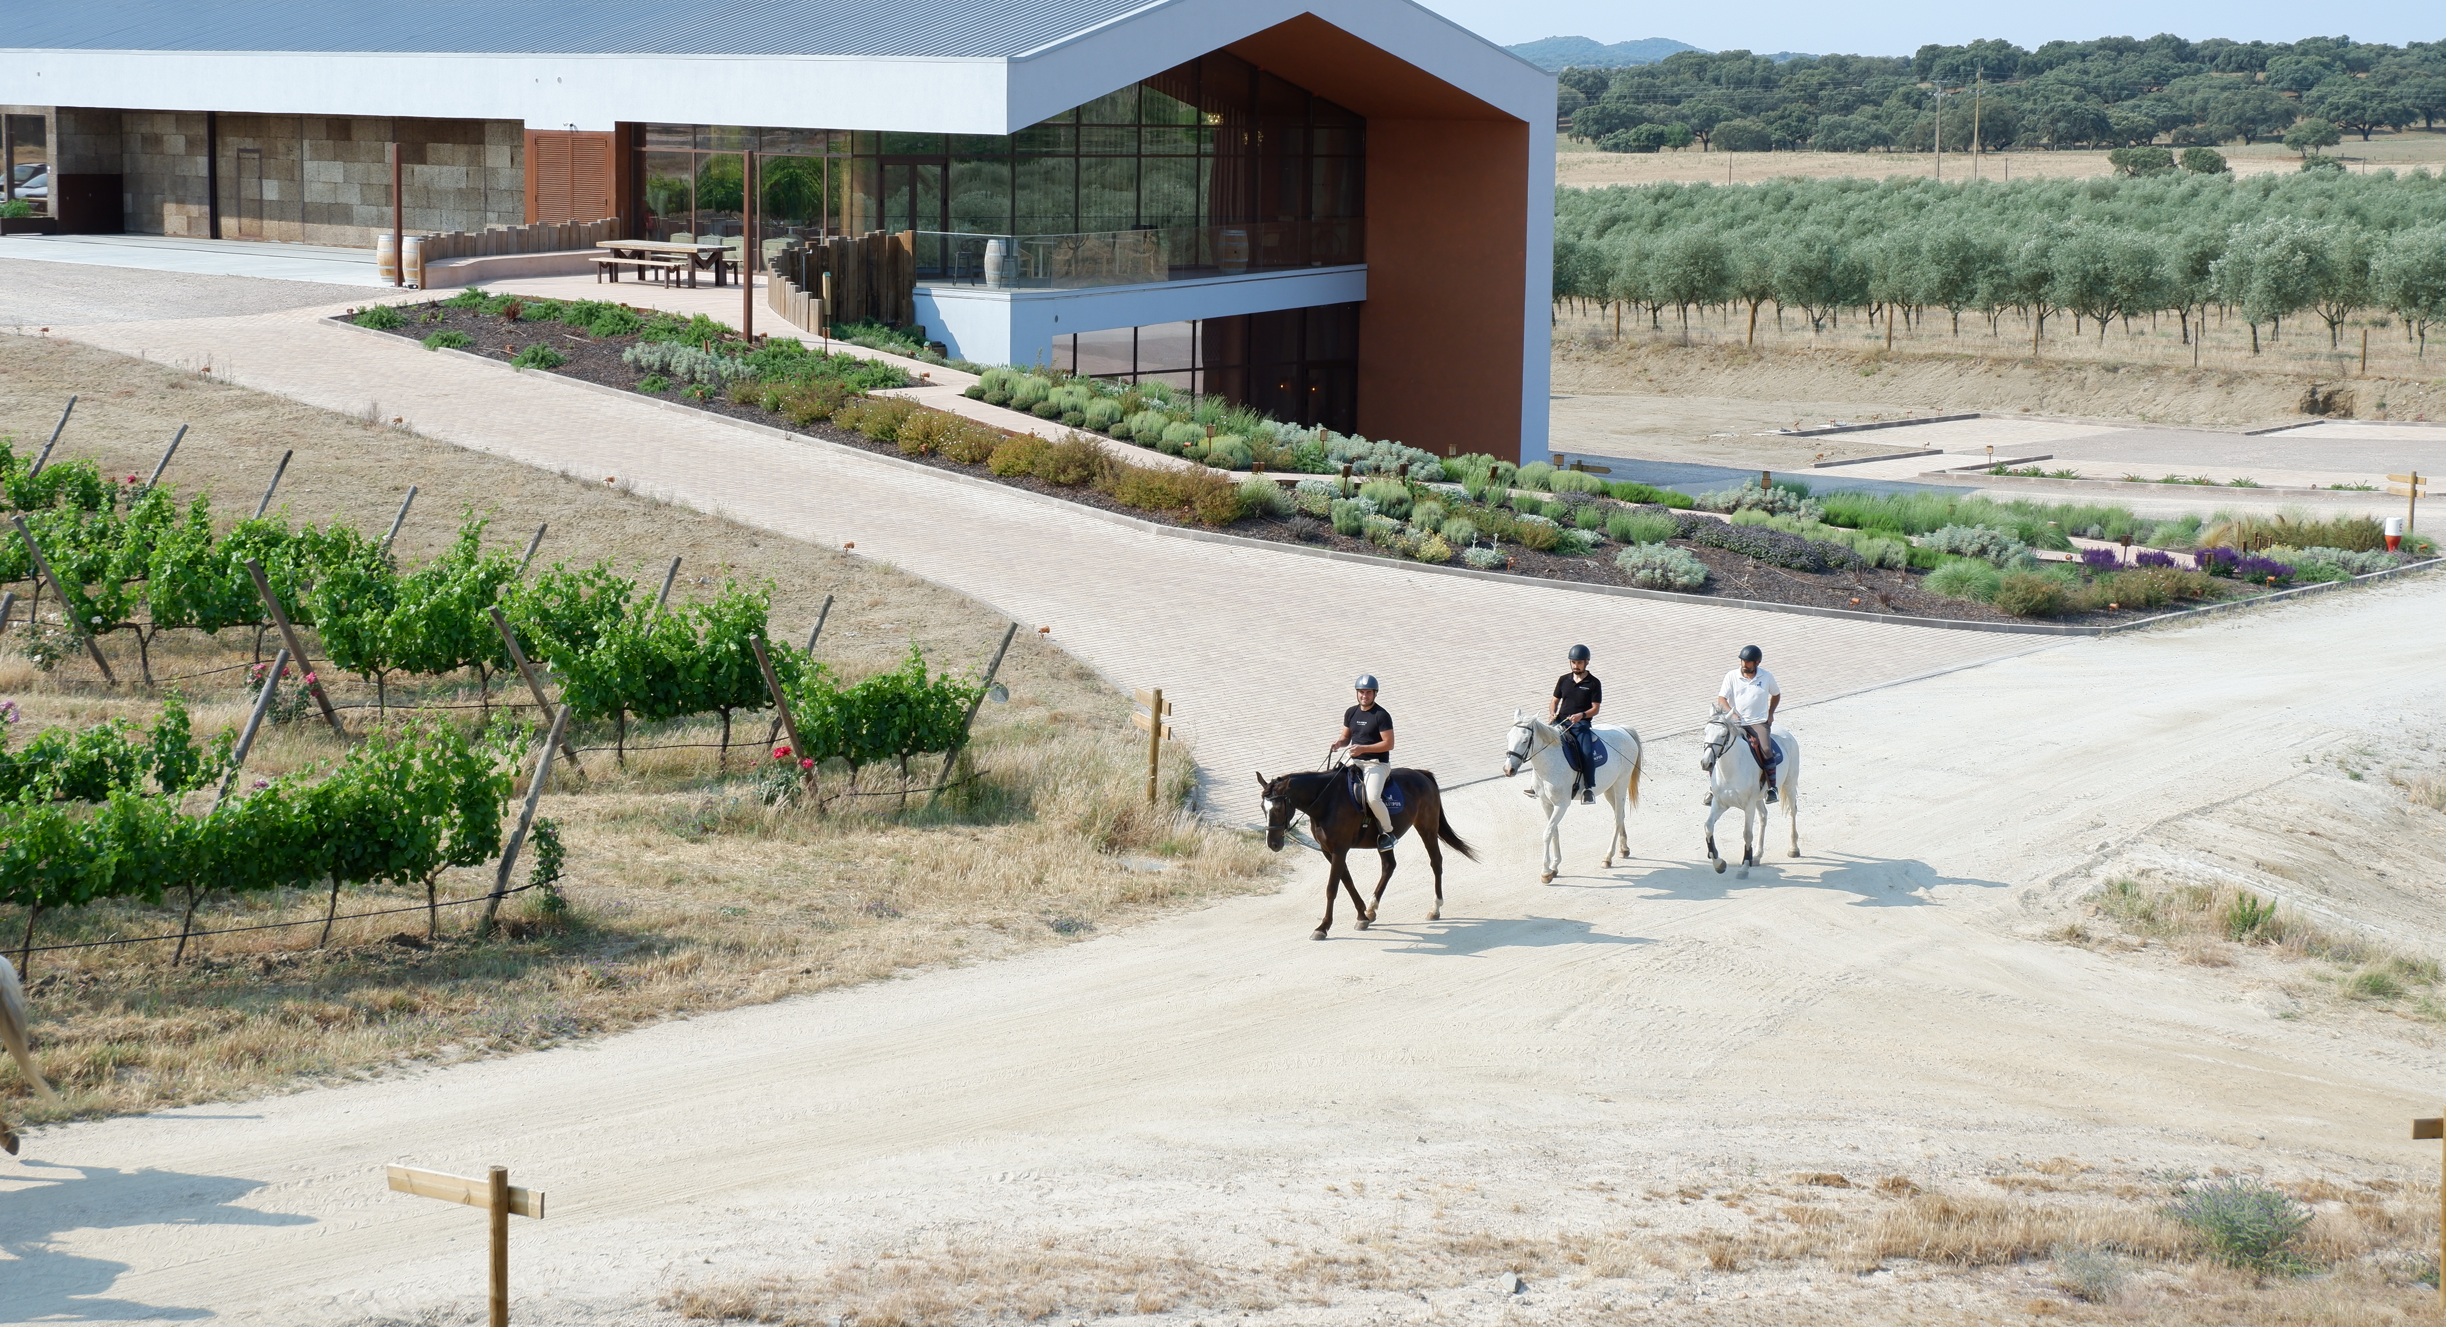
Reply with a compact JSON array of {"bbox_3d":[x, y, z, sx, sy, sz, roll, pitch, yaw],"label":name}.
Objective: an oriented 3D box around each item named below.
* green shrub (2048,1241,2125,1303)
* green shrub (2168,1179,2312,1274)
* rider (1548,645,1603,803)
[{"bbox_3d":[5.863,4.094,24.342,0.500,0.360,0.480,1,9,0],"label":"green shrub"},{"bbox_3d":[7.108,3.873,25.083,1.000,0.580,0.880,1,9,0],"label":"green shrub"},{"bbox_3d":[3.689,0.651,37.862,0.660,1.706,0.650,7,11,35],"label":"rider"}]

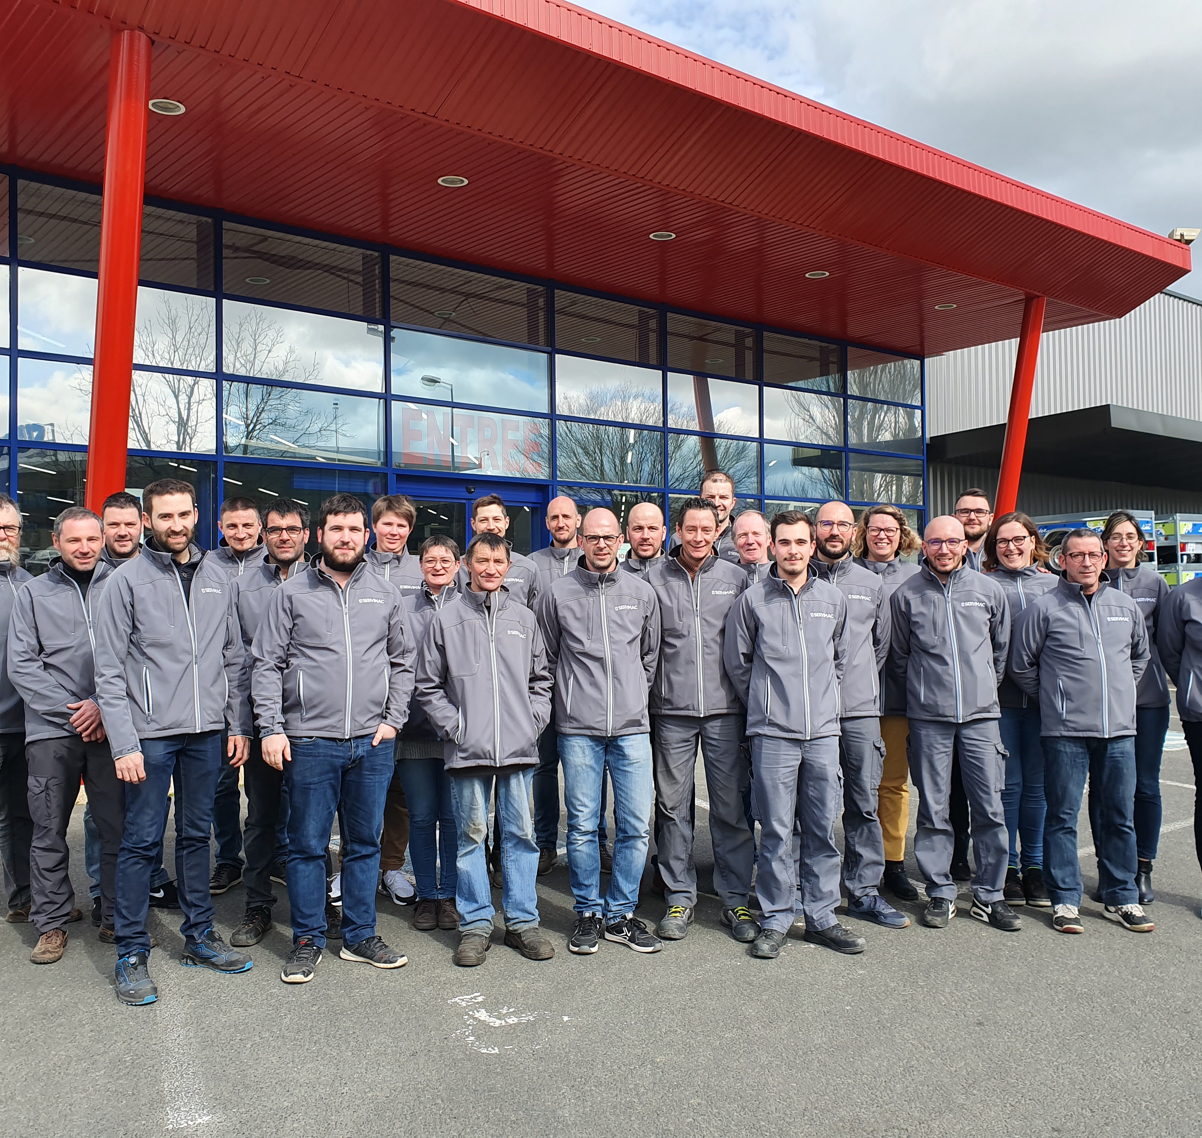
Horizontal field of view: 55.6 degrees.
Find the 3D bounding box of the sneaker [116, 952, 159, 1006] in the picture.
[{"bbox_3d":[-1.652,1.447,4.046,0.113,0.125,0.300,0,-2,-33],"label":"sneaker"}]

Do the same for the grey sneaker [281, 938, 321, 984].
[{"bbox_3d":[-1.107,1.432,4.262,0.115,0.125,0.305,0,-1,-6],"label":"grey sneaker"}]

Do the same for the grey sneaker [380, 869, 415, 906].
[{"bbox_3d":[-0.899,1.417,5.109,0.098,0.110,0.265,0,-2,-26],"label":"grey sneaker"}]

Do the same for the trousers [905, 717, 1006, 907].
[{"bbox_3d":[1.552,0.969,4.972,0.440,0.960,0.290,-1,-2,3],"label":"trousers"}]

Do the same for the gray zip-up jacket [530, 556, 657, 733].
[{"bbox_3d":[-0.015,0.304,4.527,0.495,0.700,0.350,0,-1,-6],"label":"gray zip-up jacket"}]

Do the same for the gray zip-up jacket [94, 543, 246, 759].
[{"bbox_3d":[-1.569,0.296,4.150,0.480,0.750,0.290,1,-2,-38],"label":"gray zip-up jacket"}]

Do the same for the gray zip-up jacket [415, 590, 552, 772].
[{"bbox_3d":[-0.457,0.403,4.427,0.530,0.720,0.360,0,-1,-9],"label":"gray zip-up jacket"}]

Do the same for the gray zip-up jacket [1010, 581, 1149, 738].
[{"bbox_3d":[2.050,0.365,4.900,0.570,0.720,0.340,-1,-2,-3],"label":"gray zip-up jacket"}]

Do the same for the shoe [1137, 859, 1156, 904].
[{"bbox_3d":[2.423,1.377,5.070,0.090,0.160,0.260,-1,-1,18],"label":"shoe"}]

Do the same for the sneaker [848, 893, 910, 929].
[{"bbox_3d":[1.163,1.432,4.833,0.100,0.112,0.280,0,-2,-35],"label":"sneaker"}]

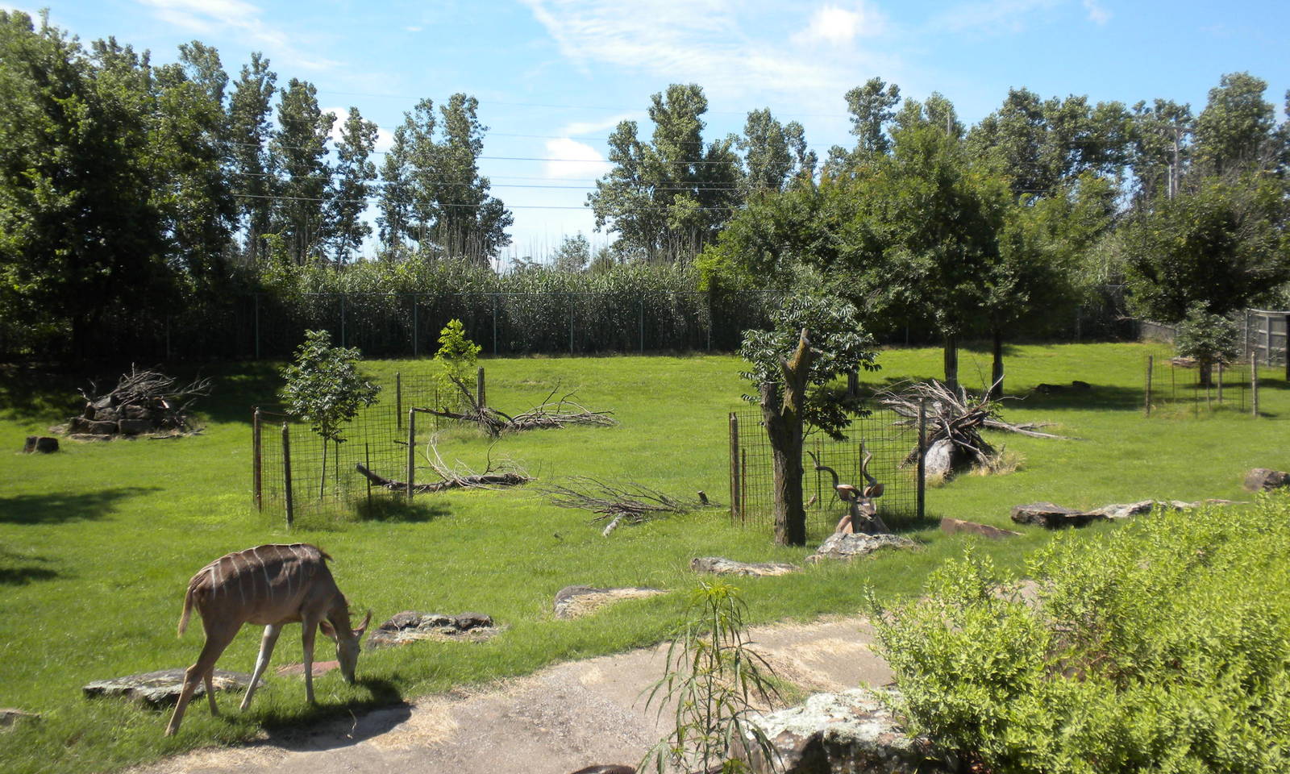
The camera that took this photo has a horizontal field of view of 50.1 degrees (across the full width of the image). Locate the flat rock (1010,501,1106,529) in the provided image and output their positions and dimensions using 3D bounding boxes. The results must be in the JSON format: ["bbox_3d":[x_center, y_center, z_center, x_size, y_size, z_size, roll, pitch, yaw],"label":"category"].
[{"bbox_3d":[5.402,1.649,18.048,1.150,0.230,0.650,1,5,17],"label":"flat rock"}]

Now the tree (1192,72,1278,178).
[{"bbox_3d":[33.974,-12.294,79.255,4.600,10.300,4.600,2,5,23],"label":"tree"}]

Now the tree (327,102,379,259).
[{"bbox_3d":[-14.888,-8.156,69.583,2.610,11.870,2.800,0,4,0],"label":"tree"}]

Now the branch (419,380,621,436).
[{"bbox_3d":[-2.651,0.393,28.229,4.000,1.050,2.000,0,5,-5],"label":"branch"}]

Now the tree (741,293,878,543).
[{"bbox_3d":[1.940,0.303,16.670,1.650,2.980,1.500,0,4,0],"label":"tree"}]

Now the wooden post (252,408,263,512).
[{"bbox_3d":[-5.159,0.982,18.303,0.120,1.390,0.120,0,4,0],"label":"wooden post"}]

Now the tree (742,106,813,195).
[{"bbox_3d":[7.630,-10.086,80.000,4.900,12.200,4.900,0,5,0],"label":"tree"}]

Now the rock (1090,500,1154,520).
[{"bbox_3d":[6.226,1.601,18.072,0.880,0.200,0.600,0,4,0],"label":"rock"}]

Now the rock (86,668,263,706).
[{"bbox_3d":[-3.972,2.531,11.600,1.420,0.190,0.700,-1,5,-8],"label":"rock"}]

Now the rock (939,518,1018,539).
[{"bbox_3d":[4.372,1.872,18.100,1.080,0.240,0.550,1,6,12],"label":"rock"}]

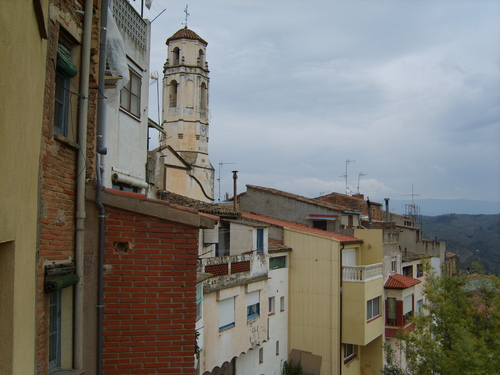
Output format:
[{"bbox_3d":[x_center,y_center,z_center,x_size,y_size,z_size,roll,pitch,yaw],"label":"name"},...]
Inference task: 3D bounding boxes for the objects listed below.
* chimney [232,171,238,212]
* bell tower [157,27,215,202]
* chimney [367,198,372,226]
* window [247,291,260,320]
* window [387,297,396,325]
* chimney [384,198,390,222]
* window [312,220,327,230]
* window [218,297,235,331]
[{"bbox_3d":[-0.730,0.180,26.000,0.280,2.050,0.280,1,-4,-7],"label":"chimney"},{"bbox_3d":[-6.194,-6.495,49.000,4.900,18.300,4.900,-1,-4,21],"label":"bell tower"},{"bbox_3d":[7.347,1.441,31.000,0.250,1.700,0.250,-2,-5,32],"label":"chimney"},{"bbox_3d":[0.123,5.306,22.824,0.150,1.210,1.170,-2,-5,28],"label":"window"},{"bbox_3d":[7.905,6.934,28.200,0.500,1.570,0.120,-2,-5,32],"label":"window"},{"bbox_3d":[8.575,1.446,31.500,0.320,1.550,0.320,-2,-5,32],"label":"chimney"},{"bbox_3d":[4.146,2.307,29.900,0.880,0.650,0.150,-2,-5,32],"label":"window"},{"bbox_3d":[-0.990,5.219,20.824,0.150,1.240,1.250,-2,-5,28],"label":"window"}]

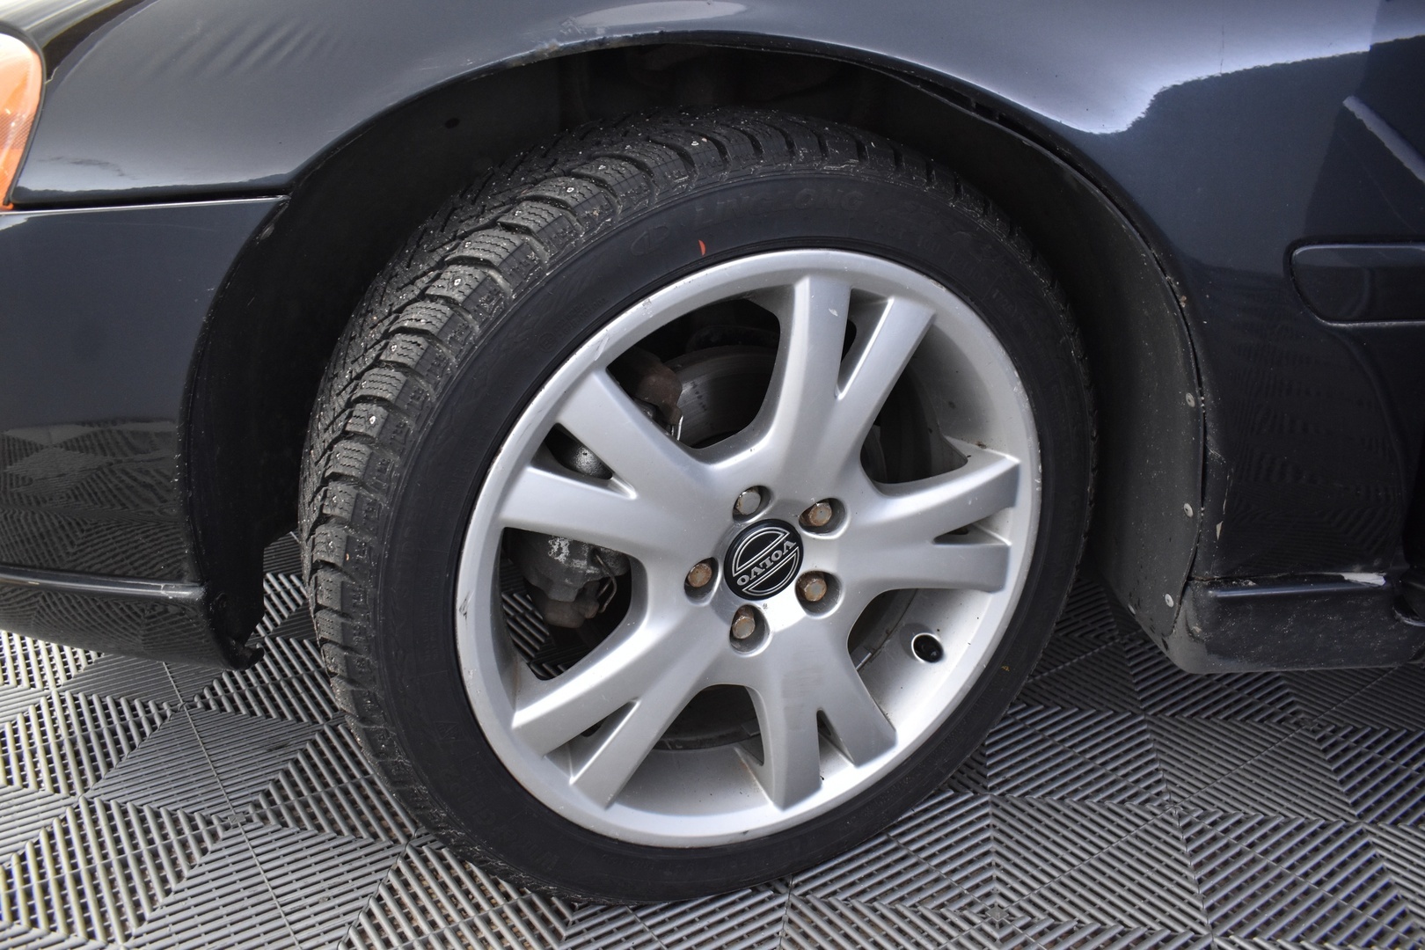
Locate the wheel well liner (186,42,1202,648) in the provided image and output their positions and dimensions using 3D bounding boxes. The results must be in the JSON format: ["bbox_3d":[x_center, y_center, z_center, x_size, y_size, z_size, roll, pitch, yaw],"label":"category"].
[{"bbox_3d":[-0.020,-0.109,0.807,0.720,0.450,0.270,0,19,0],"label":"wheel well liner"}]

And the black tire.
[{"bbox_3d":[0.008,0.037,0.864,0.637,0.637,0.228,-8,21,-23],"label":"black tire"}]

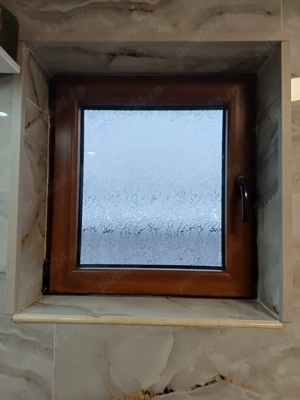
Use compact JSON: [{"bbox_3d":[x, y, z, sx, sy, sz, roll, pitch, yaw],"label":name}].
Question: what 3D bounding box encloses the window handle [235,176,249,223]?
[{"bbox_3d":[0.283,-0.002,0.881,0.033,0.141,0.055,1,-2,2],"label":"window handle"}]

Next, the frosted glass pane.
[{"bbox_3d":[0.005,-0.041,0.940,0.460,0.512,0.024,1,-2,2],"label":"frosted glass pane"}]

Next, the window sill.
[{"bbox_3d":[-0.007,0.315,0.829,0.688,0.020,0.193,1,-2,2],"label":"window sill"}]

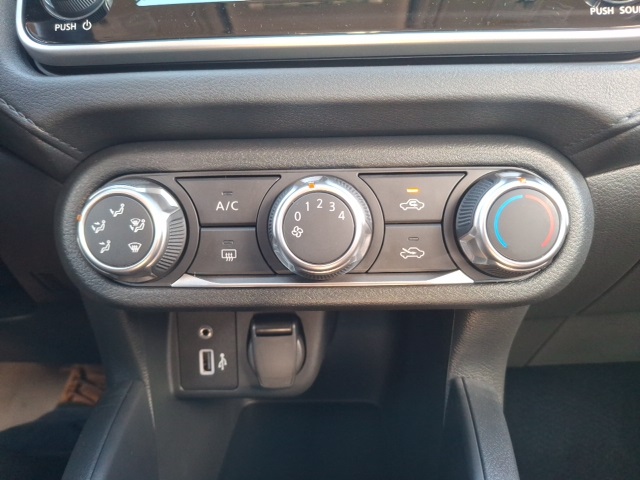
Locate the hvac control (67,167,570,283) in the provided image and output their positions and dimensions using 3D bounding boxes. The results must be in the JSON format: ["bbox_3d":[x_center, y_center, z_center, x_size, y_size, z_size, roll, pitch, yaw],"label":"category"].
[{"bbox_3d":[0.002,-0.007,0.244,0.258,0.064,0.030,-1,1,0],"label":"hvac control"}]

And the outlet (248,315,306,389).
[{"bbox_3d":[-0.025,0.067,0.276,0.035,0.045,0.020,-1,9,0],"label":"outlet"}]

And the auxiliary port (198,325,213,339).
[{"bbox_3d":[-0.070,0.056,0.282,0.009,0.009,0.005,-1,9,0],"label":"auxiliary port"}]

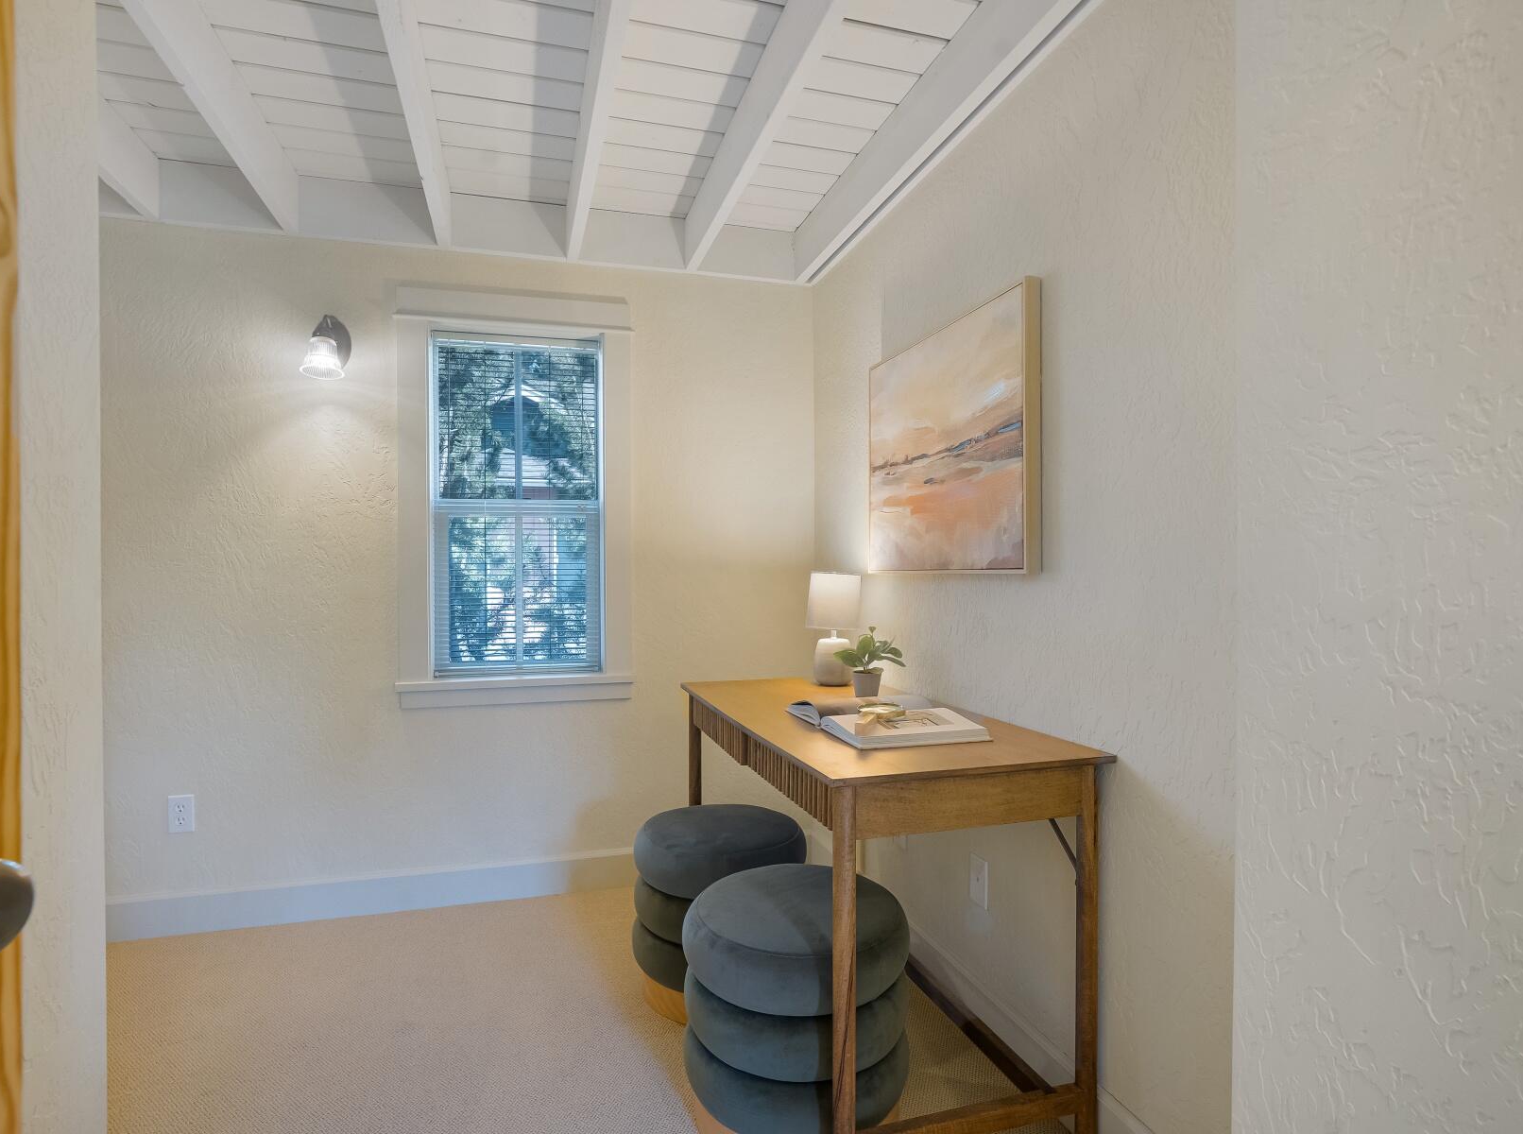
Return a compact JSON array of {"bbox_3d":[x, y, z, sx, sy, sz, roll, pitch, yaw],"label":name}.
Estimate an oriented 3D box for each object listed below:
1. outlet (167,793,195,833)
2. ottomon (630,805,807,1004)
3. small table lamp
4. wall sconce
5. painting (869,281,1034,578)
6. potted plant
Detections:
[{"bbox_3d":[-1.777,0.757,2.314,0.070,0.115,0.008,0,0,-14],"label":"outlet"},{"bbox_3d":[-0.110,0.919,2.058,0.465,0.432,0.465,0,0,-14],"label":"ottomon"},{"bbox_3d":[0.210,0.179,2.199,0.164,0.321,0.164,0,0,0],"label":"small table lamp"},{"bbox_3d":[-1.351,-0.700,2.335,0.135,0.215,0.166,0,0,-14],"label":"wall sconce"},{"bbox_3d":[0.455,-0.286,1.922,0.042,0.611,0.748,0,0,-17],"label":"painting"},{"bbox_3d":[0.286,0.250,2.005,0.174,0.180,0.174,0,0,0],"label":"potted plant"}]

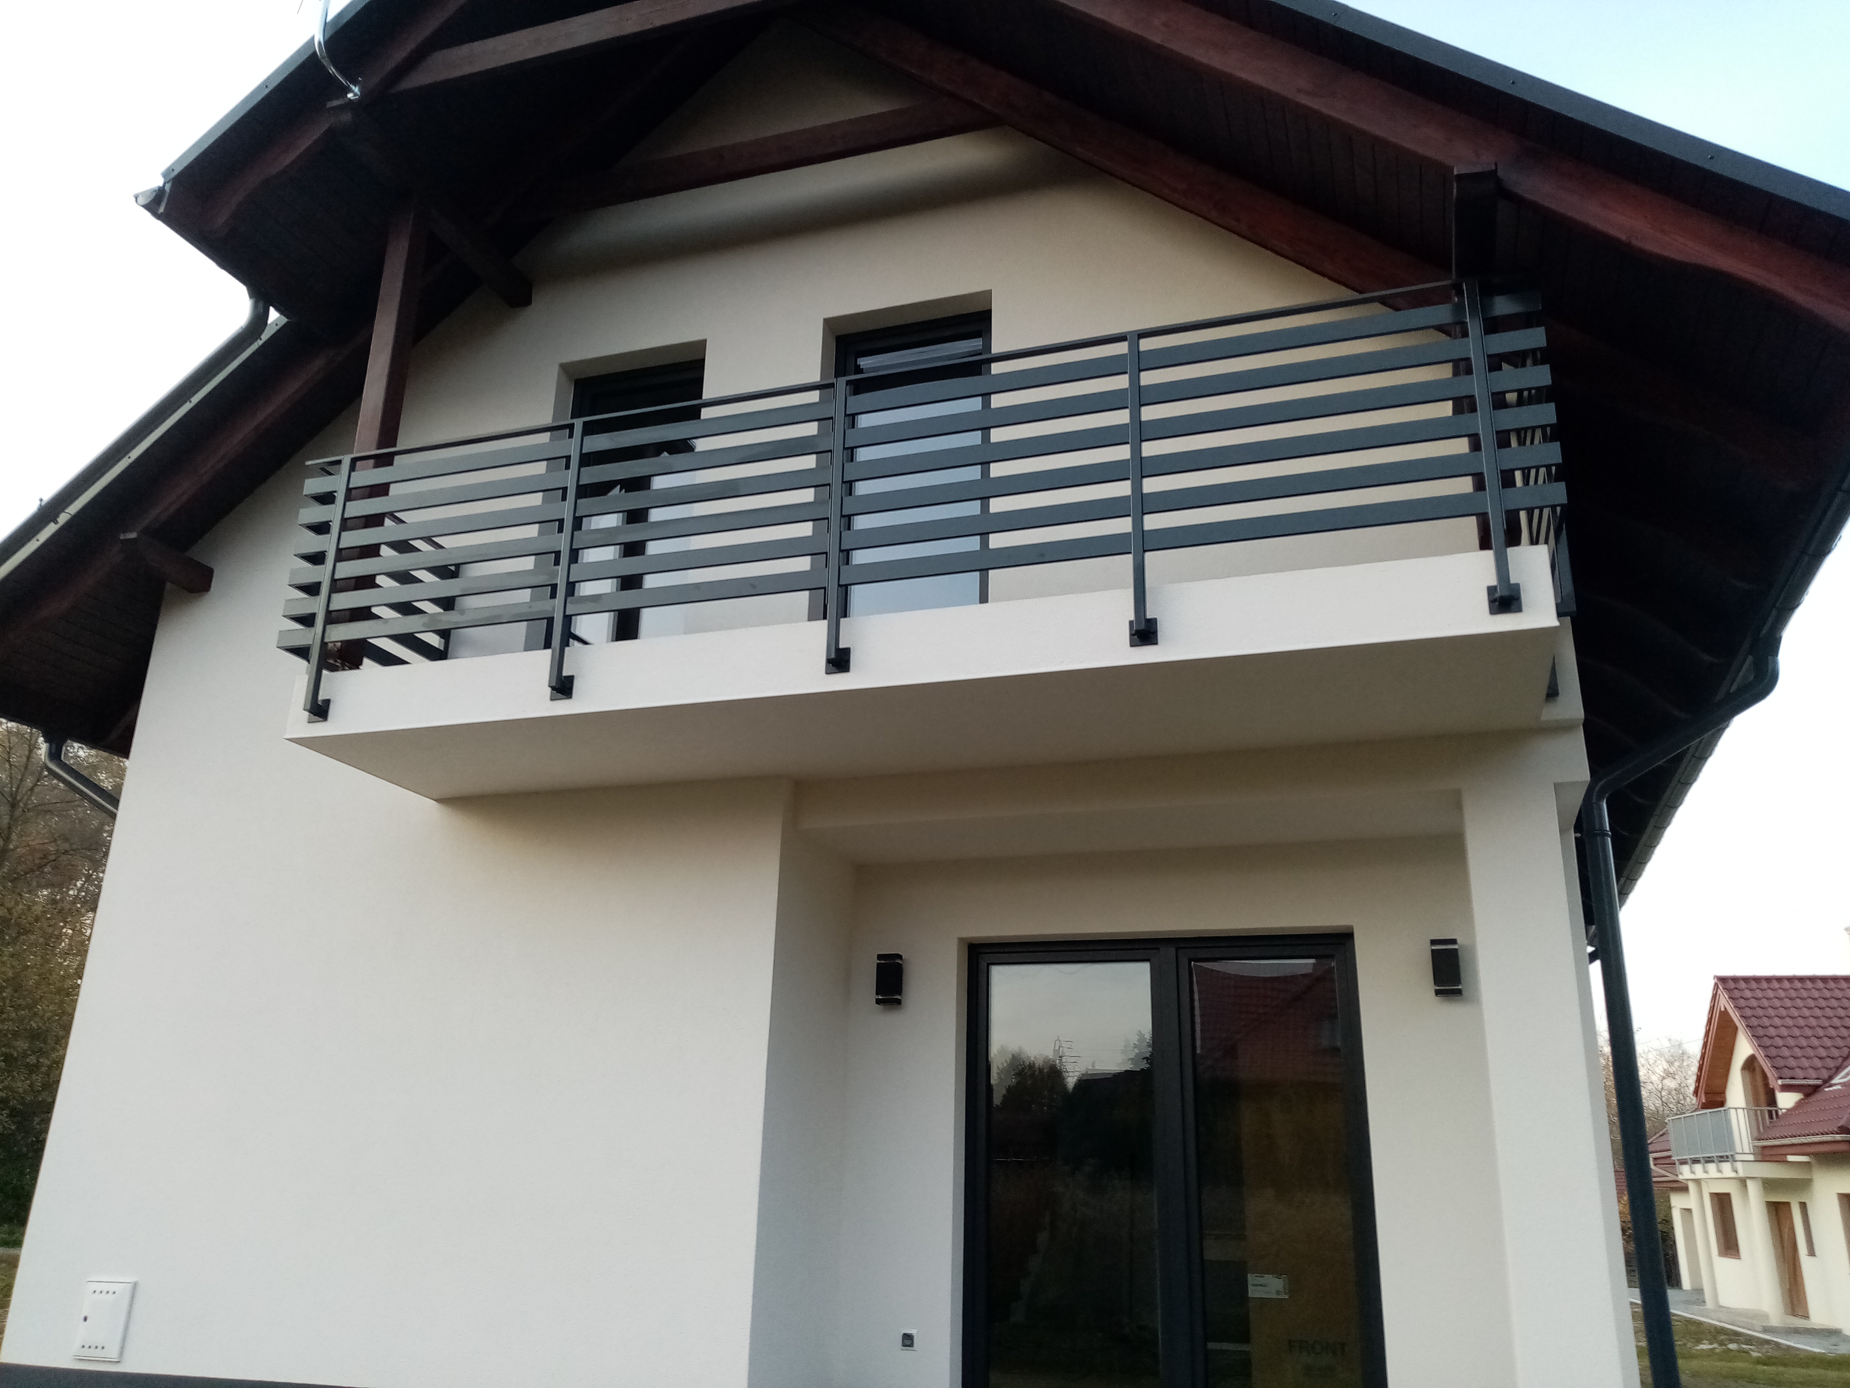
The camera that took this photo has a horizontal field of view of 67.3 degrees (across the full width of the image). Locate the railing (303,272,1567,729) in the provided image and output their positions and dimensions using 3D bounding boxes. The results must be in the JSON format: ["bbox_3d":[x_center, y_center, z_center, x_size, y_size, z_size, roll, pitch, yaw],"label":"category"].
[{"bbox_3d":[-0.216,-0.527,6.151,5.456,1.297,1.196,-5,-19,18],"label":"railing"}]

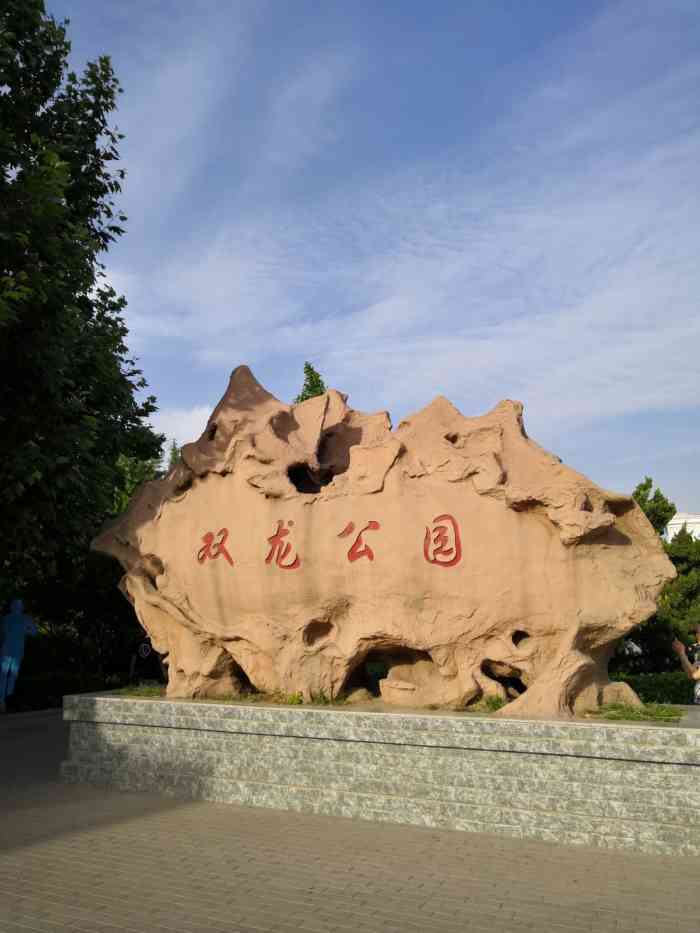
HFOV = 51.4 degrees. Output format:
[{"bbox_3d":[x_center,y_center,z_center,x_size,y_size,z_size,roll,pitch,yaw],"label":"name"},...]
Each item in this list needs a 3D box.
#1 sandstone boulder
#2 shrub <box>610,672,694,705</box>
[{"bbox_3d":[-0.123,0.573,7.575,6.350,3.600,1.500,-6,-13,24],"label":"sandstone boulder"},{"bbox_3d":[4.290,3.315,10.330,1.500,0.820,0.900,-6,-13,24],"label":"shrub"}]

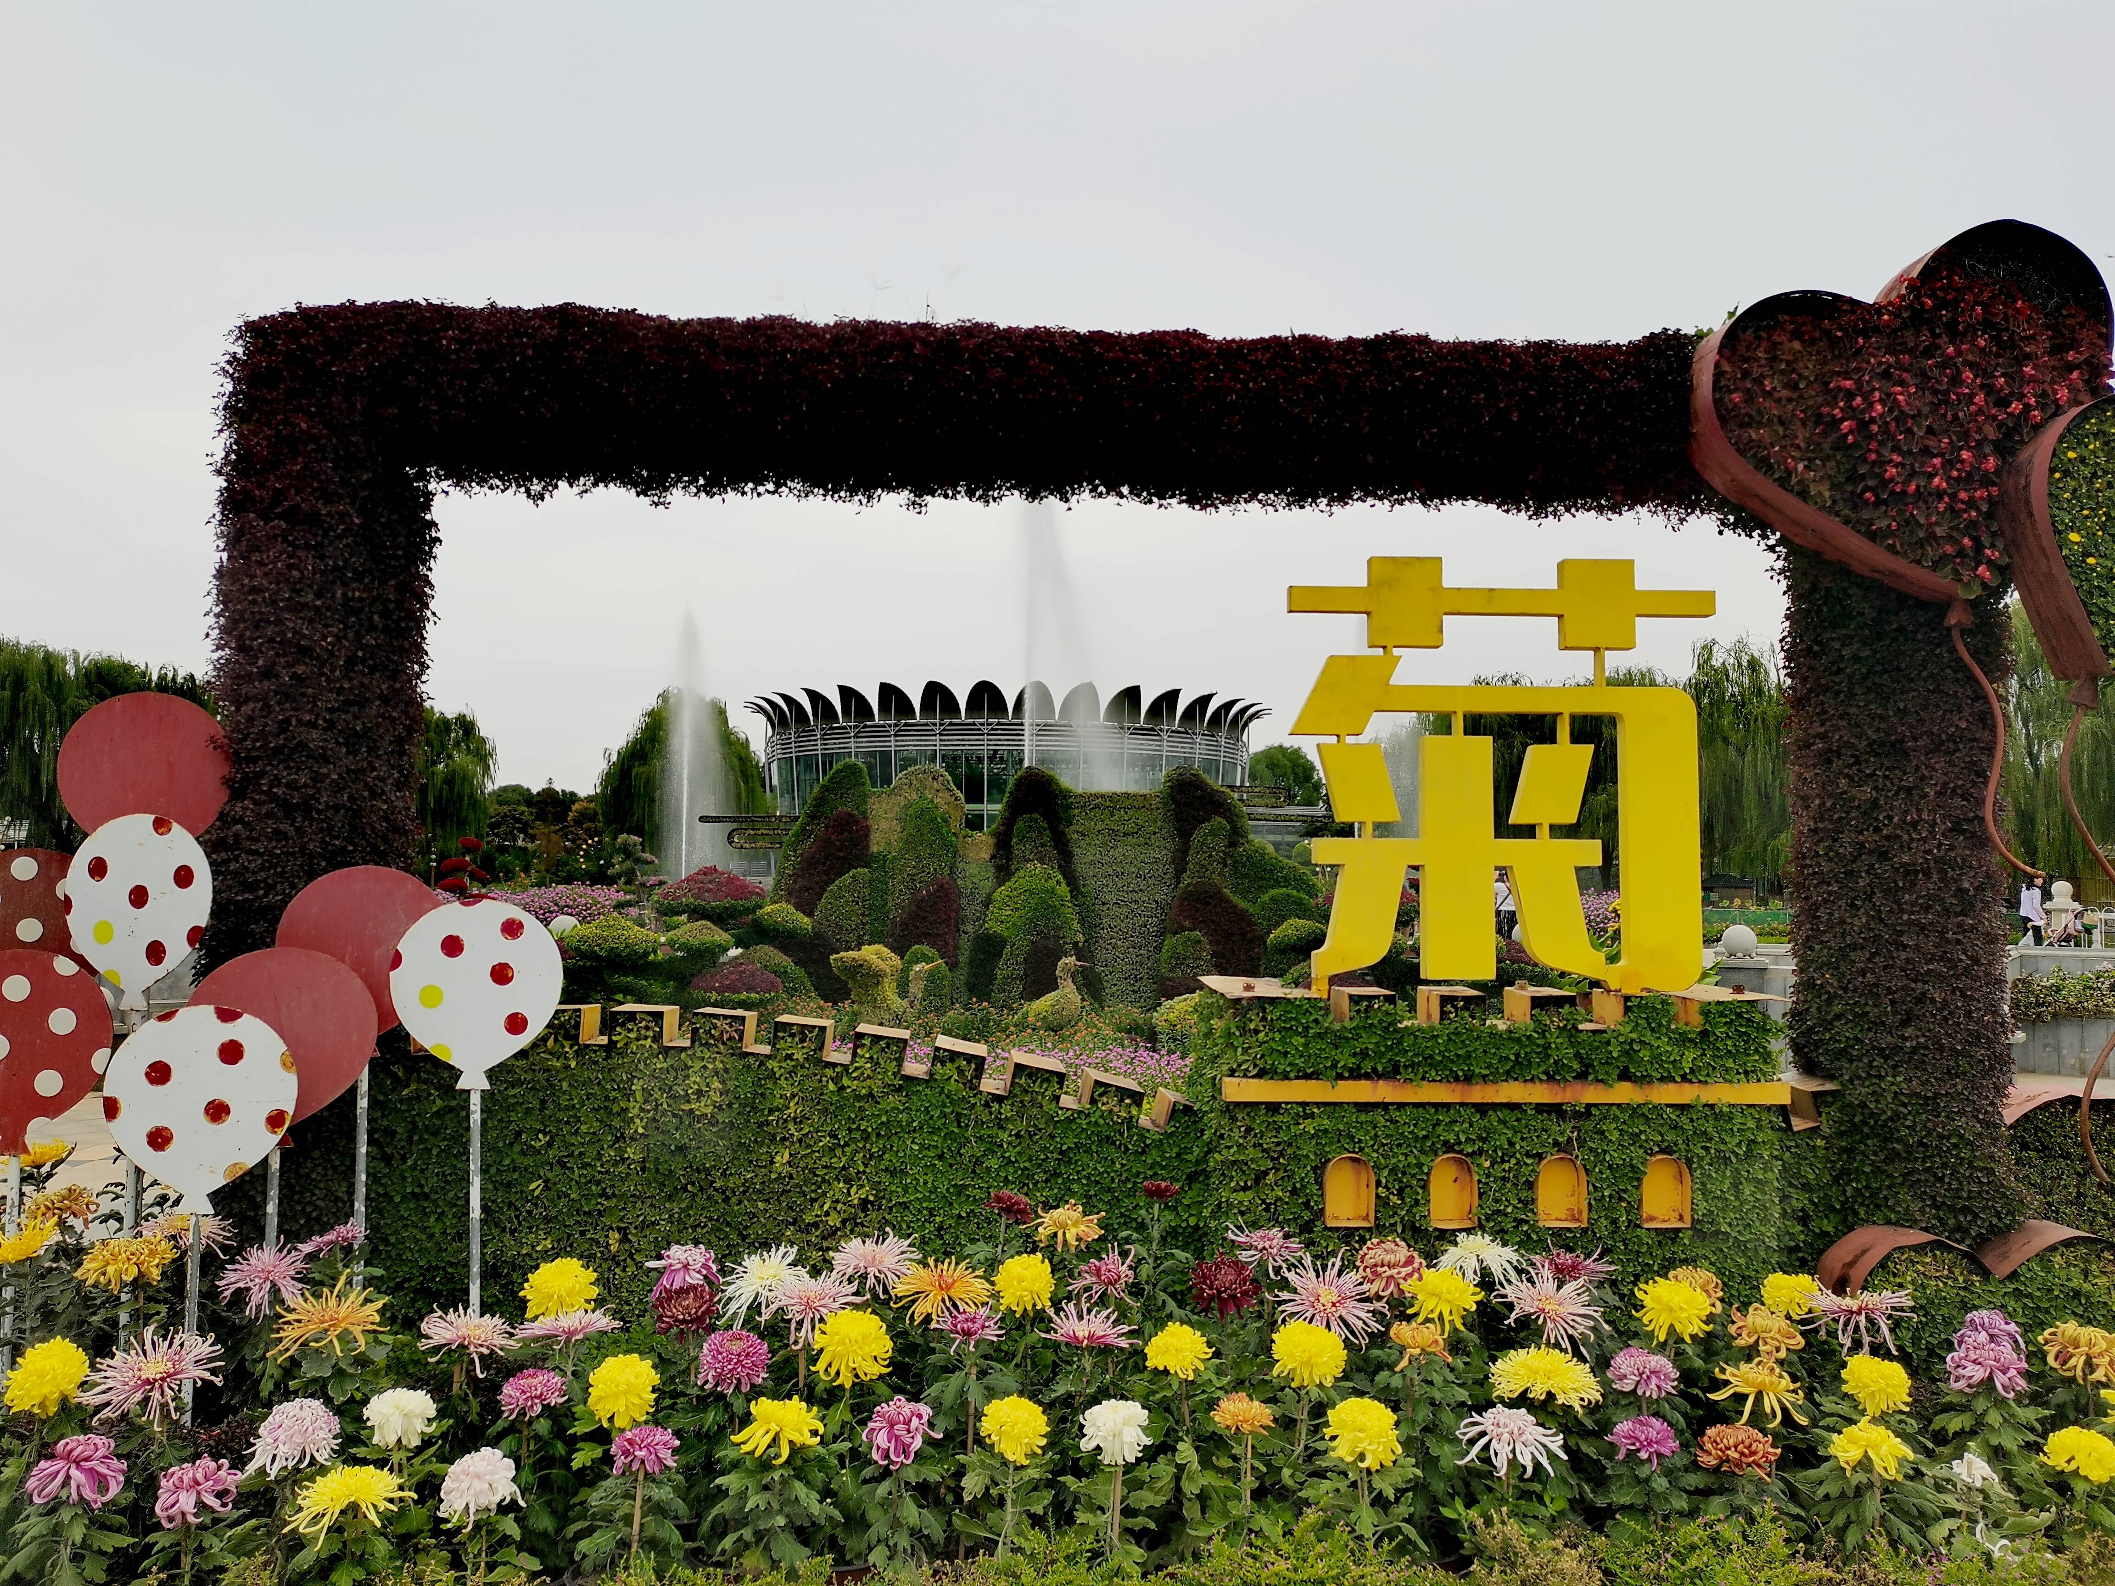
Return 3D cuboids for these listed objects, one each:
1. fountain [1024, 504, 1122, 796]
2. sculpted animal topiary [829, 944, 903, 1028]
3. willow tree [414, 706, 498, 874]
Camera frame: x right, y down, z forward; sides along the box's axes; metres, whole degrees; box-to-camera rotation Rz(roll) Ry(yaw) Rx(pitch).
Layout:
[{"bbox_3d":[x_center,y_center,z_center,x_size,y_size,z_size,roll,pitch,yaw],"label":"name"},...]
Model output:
[{"bbox_3d":[0.390,-2.990,50.000,3.200,12.800,2.800,1,-3,0],"label":"fountain"},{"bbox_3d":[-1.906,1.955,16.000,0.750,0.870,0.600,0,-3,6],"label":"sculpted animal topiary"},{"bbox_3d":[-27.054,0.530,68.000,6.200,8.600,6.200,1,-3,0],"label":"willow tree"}]

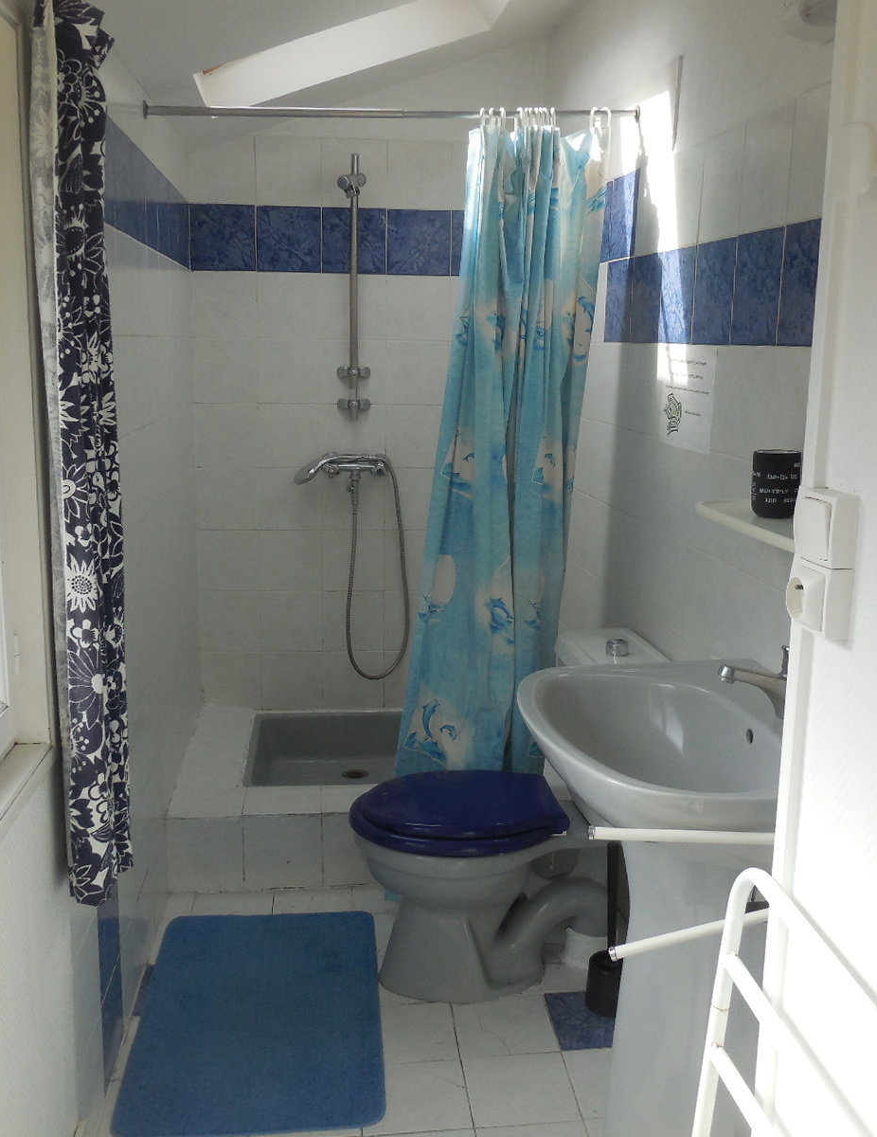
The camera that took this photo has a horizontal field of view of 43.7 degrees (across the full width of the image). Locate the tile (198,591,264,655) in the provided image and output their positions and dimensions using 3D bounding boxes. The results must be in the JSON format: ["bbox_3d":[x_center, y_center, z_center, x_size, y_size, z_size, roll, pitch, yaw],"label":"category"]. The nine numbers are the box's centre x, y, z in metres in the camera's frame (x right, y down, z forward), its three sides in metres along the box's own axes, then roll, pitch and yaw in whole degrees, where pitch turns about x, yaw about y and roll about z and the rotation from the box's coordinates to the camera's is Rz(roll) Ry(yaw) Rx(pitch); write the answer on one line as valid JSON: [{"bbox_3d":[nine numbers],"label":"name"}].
[{"bbox_3d":[-0.675,0.170,3.548,0.199,0.199,0.010,0,10,-4],"label":"tile"}]

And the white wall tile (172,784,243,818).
[{"bbox_3d":[-0.602,0.617,2.875,0.195,0.012,0.200,0,11,-6],"label":"white wall tile"}]

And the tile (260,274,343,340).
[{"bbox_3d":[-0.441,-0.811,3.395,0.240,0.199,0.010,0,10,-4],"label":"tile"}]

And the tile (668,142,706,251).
[{"bbox_3d":[0.523,-0.778,2.311,0.012,0.200,0.200,-1,12,-9],"label":"tile"}]

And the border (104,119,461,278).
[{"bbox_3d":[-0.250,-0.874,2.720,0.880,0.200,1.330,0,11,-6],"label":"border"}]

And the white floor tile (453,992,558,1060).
[{"bbox_3d":[0.135,0.938,2.245,0.199,0.010,0.199,-1,10,-4],"label":"white floor tile"}]

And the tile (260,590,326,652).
[{"bbox_3d":[-0.475,0.174,3.574,0.203,0.203,0.010,-1,12,-8],"label":"tile"}]

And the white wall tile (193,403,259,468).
[{"bbox_3d":[-0.668,-0.420,3.464,0.200,0.200,0.012,0,11,-4],"label":"white wall tile"}]

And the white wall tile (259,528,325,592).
[{"bbox_3d":[-0.475,-0.027,3.557,0.200,0.200,0.012,0,11,-4],"label":"white wall tile"}]

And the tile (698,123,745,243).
[{"bbox_3d":[0.552,-0.738,2.118,0.012,0.200,0.200,-1,12,-9],"label":"tile"}]

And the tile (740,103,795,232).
[{"bbox_3d":[0.567,-0.691,1.899,0.010,0.198,0.198,-1,12,-8],"label":"tile"}]

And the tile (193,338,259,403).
[{"bbox_3d":[-0.664,-0.616,3.425,0.200,0.200,0.012,0,11,-4],"label":"tile"}]

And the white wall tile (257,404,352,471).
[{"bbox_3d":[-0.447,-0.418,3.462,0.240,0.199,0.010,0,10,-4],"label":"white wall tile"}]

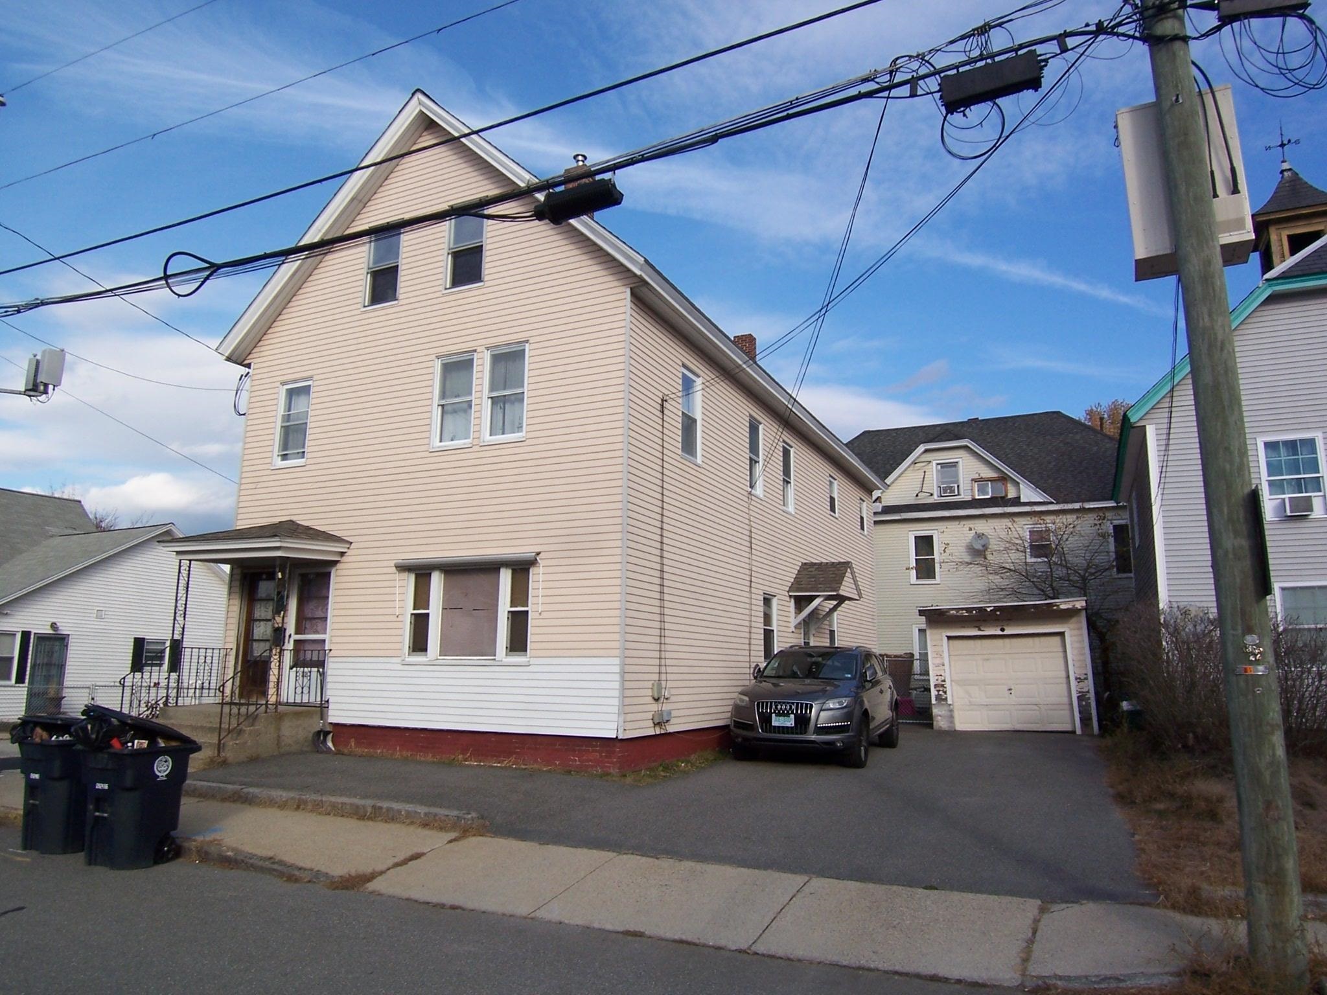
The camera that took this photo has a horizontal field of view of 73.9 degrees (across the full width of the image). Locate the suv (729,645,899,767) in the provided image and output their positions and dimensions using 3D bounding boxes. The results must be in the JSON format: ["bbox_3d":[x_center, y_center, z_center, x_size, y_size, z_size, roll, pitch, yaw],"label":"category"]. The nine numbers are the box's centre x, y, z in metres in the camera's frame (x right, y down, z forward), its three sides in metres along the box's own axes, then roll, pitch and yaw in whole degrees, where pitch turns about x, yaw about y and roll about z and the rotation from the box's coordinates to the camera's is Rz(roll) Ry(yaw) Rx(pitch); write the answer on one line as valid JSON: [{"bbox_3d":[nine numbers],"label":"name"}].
[{"bbox_3d":[2.505,3.202,14.082,1.985,1.720,5.050,-4,-12,21],"label":"suv"}]

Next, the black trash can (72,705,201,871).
[{"bbox_3d":[-4.548,2.467,7.633,0.640,1.230,0.760,-5,-12,25],"label":"black trash can"}]

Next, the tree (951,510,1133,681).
[{"bbox_3d":[9.363,2.954,21.973,4.200,5.150,4.000,-5,-12,25],"label":"tree"}]

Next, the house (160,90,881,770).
[{"bbox_3d":[-0.843,-0.317,20.134,8.350,10.880,17.000,-5,-12,25],"label":"house"}]

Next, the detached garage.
[{"bbox_3d":[8.401,4.103,21.192,3.420,2.750,5.600,-5,-12,25],"label":"detached garage"}]

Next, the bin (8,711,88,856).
[{"bbox_3d":[-5.476,2.609,8.157,0.640,1.130,0.760,-5,-12,25],"label":"bin"}]

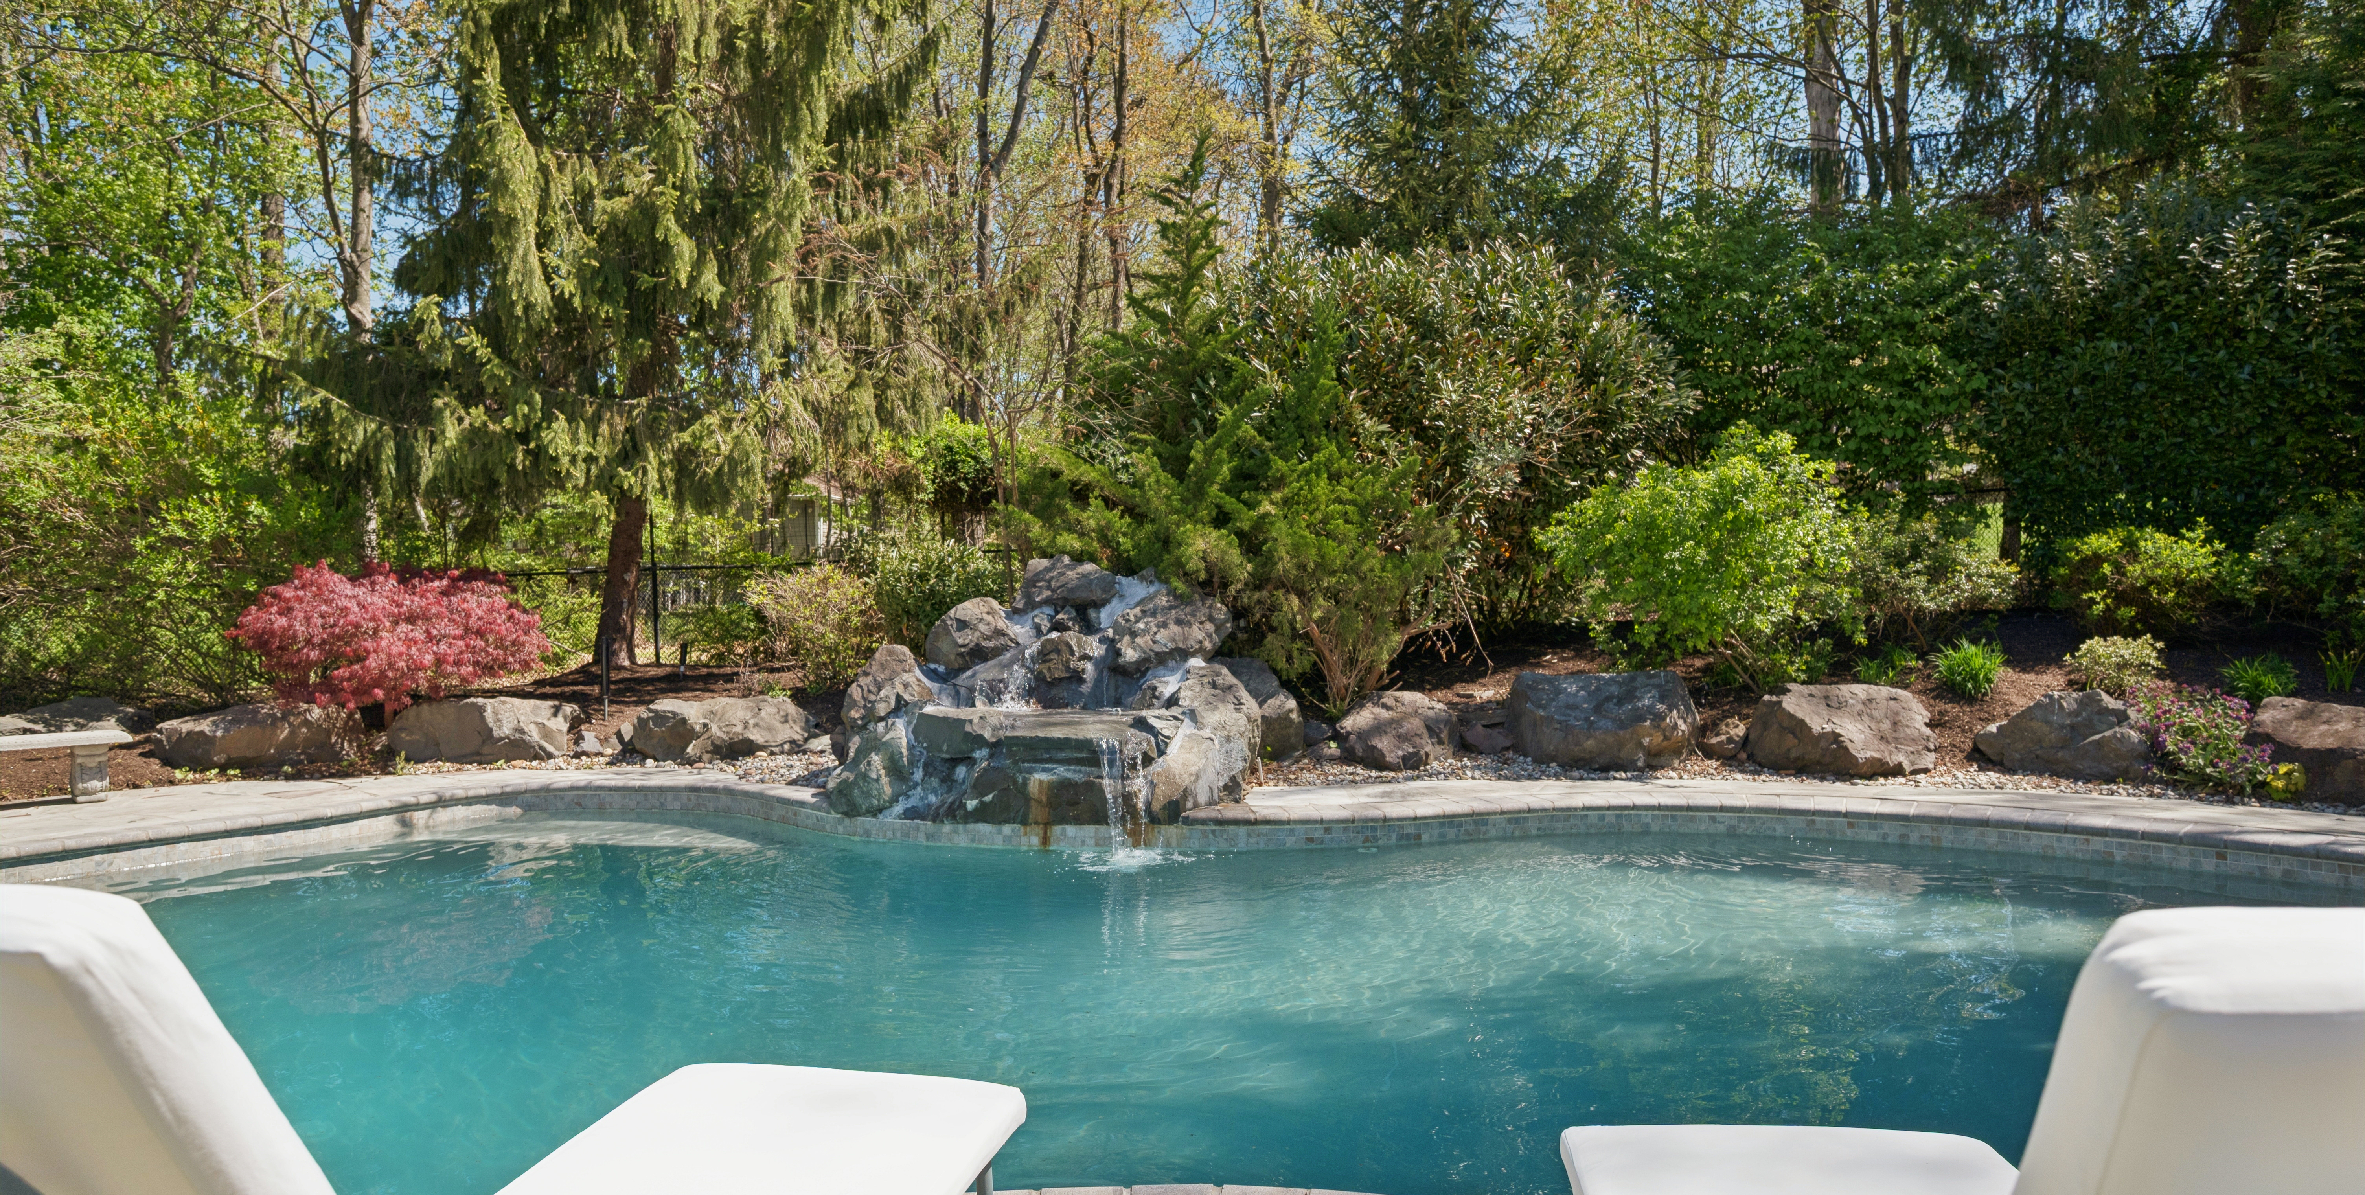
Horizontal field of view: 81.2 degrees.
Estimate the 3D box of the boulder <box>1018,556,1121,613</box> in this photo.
[{"bbox_3d":[-0.776,-0.076,9.500,0.677,0.411,0.580,0,0,0],"label":"boulder"}]

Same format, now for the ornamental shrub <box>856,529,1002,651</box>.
[{"bbox_3d":[-2.205,0.016,12.200,1.302,1.201,1.250,0,0,0],"label":"ornamental shrub"}]

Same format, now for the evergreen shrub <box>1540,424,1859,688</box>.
[{"bbox_3d":[4.349,-0.326,11.600,2.499,2.207,2.300,0,0,0],"label":"evergreen shrub"}]

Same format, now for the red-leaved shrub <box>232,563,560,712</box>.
[{"bbox_3d":[-6.089,0.355,10.600,2.176,1.238,1.950,0,0,0],"label":"red-leaved shrub"}]

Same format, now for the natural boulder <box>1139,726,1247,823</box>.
[{"bbox_3d":[0.060,1.054,8.200,0.660,0.570,0.520,0,0,0],"label":"natural boulder"}]

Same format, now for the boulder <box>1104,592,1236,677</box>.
[{"bbox_3d":[-0.073,0.244,9.100,0.816,0.561,0.650,0,0,0],"label":"boulder"}]

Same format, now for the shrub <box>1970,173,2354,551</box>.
[{"bbox_3d":[10.225,-2.221,14.300,3.542,4.035,3.000,0,0,0],"label":"shrub"}]

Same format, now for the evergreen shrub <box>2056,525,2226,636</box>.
[{"bbox_3d":[8.956,-0.138,12.900,1.363,1.066,1.350,0,0,0],"label":"evergreen shrub"}]

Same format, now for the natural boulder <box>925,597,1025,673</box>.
[{"bbox_3d":[-1.362,0.247,9.000,0.615,0.496,0.550,0,0,0],"label":"natural boulder"}]

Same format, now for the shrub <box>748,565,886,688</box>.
[{"bbox_3d":[-3.086,0.259,11.700,1.145,1.044,1.100,0,0,0],"label":"shrub"}]

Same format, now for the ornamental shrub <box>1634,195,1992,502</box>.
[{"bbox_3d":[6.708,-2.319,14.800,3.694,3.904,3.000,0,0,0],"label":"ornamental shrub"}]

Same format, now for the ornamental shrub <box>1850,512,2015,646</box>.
[{"bbox_3d":[6.879,-0.162,12.700,1.459,1.300,1.400,0,0,0],"label":"ornamental shrub"}]

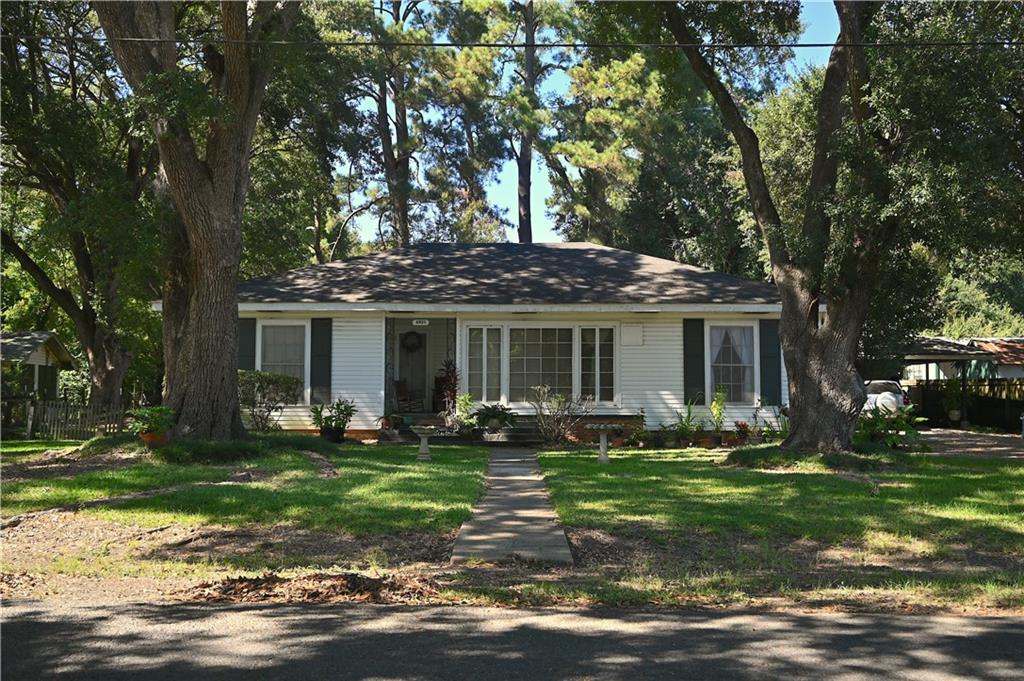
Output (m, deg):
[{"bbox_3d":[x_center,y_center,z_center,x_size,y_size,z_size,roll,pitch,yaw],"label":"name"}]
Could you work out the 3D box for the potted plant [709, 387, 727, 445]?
[{"bbox_3d":[4.478,1.673,22.242,0.413,1.257,0.413,0,-3,0],"label":"potted plant"}]

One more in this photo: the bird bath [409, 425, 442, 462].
[{"bbox_3d":[-1.614,1.890,18.825,0.543,0.651,0.543,0,-3,0],"label":"bird bath"}]

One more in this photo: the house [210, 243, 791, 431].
[{"bbox_3d":[-0.255,-0.037,27.894,15.459,5.279,10.400,0,-3,0],"label":"house"}]

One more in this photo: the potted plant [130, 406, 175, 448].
[{"bbox_3d":[-6.715,1.627,19.140,0.842,0.783,0.800,0,-3,0],"label":"potted plant"}]

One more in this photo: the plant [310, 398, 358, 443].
[{"bbox_3d":[-3.835,1.736,22.138,1.028,0.960,0.874,0,-3,0],"label":"plant"}]

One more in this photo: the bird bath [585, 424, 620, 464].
[{"bbox_3d":[1.630,1.848,18.226,0.677,0.701,0.677,0,-3,0],"label":"bird bath"}]

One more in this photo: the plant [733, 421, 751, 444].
[{"bbox_3d":[4.985,2.009,22.223,0.391,0.541,0.391,0,-3,0],"label":"plant"}]

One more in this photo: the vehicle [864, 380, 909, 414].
[{"bbox_3d":[12.114,2.237,35.002,1.770,1.680,4.350,0,-3,3],"label":"vehicle"}]

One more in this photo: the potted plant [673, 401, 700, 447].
[{"bbox_3d":[3.825,1.803,22.235,0.587,0.997,0.557,0,-3,0],"label":"potted plant"}]

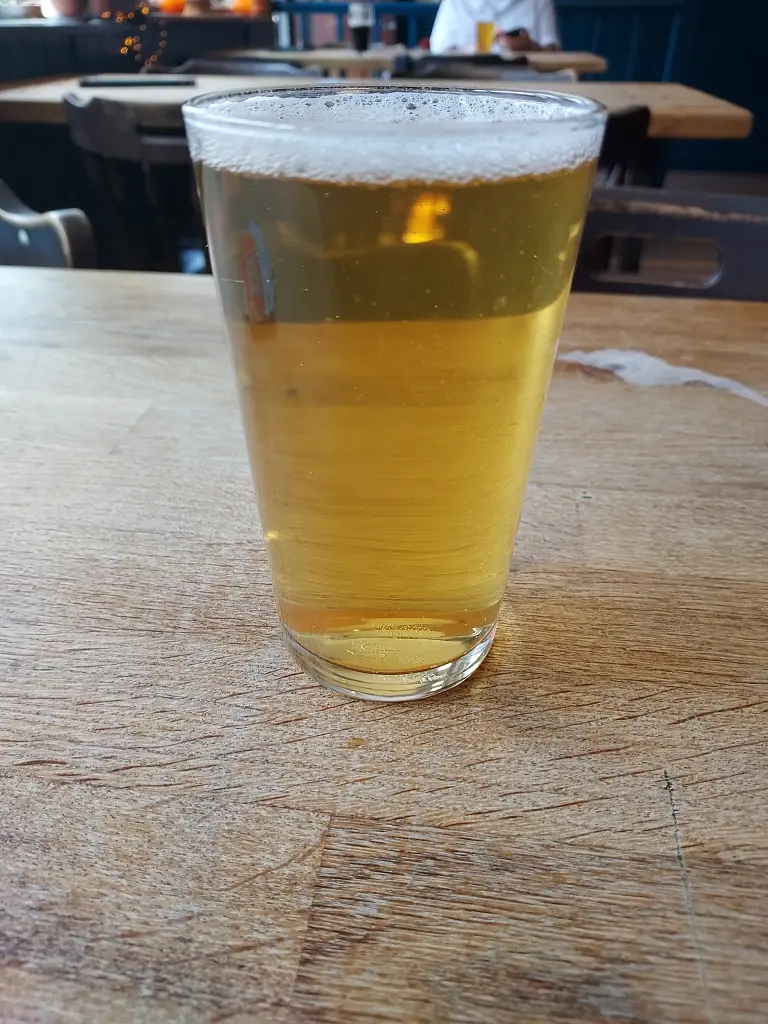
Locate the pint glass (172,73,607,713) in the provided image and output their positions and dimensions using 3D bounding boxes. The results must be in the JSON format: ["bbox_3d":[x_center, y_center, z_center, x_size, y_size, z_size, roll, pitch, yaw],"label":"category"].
[{"bbox_3d":[0.002,-0.025,0.195,0.088,0.151,0.088,0,35,0],"label":"pint glass"}]

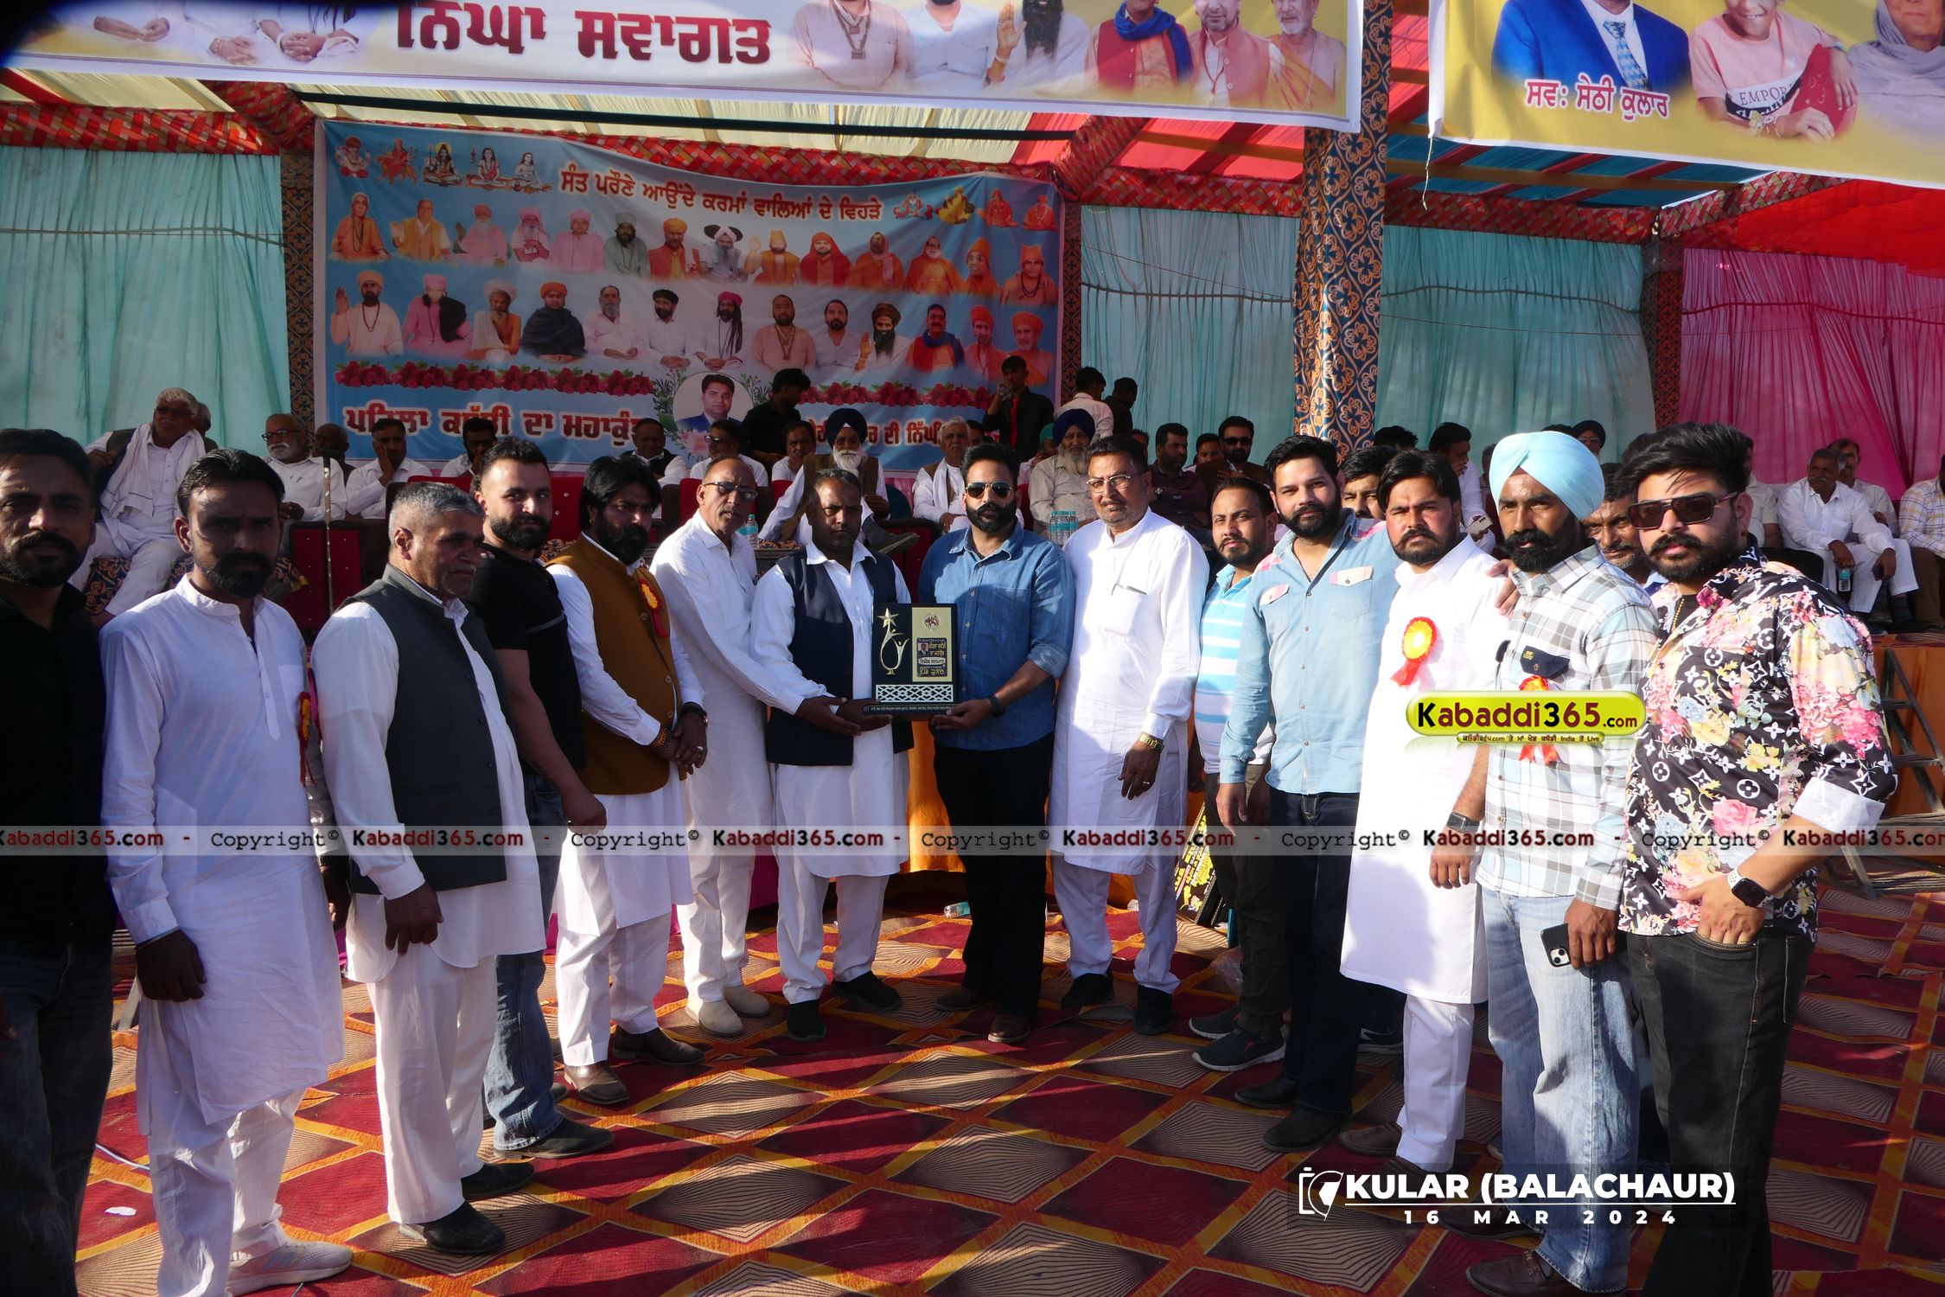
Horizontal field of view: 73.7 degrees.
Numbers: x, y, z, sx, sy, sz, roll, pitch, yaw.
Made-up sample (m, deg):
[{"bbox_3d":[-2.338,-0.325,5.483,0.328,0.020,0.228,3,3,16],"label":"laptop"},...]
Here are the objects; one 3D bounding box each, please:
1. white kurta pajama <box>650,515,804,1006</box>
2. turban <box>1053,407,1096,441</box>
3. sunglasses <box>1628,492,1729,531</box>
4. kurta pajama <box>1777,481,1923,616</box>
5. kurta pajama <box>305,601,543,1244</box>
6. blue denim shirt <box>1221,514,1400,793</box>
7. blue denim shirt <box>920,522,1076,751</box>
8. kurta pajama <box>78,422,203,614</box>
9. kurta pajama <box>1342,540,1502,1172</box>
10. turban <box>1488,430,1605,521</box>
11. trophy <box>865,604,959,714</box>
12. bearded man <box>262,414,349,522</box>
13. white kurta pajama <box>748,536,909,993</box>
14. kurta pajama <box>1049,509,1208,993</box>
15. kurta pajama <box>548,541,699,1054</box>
[{"bbox_3d":[-0.752,0.345,3.973,0.470,1.502,0.480,6,10,38],"label":"white kurta pajama"},{"bbox_3d":[0.569,-1.258,7.300,0.230,0.190,0.250,0,6,0],"label":"turban"},{"bbox_3d":[1.246,-0.245,2.270,0.130,0.052,0.145,-12,6,-40],"label":"sunglasses"},{"bbox_3d":[4.780,-0.566,7.100,0.580,0.770,0.700,-2,6,-14],"label":"kurta pajama"},{"bbox_3d":[-1.211,0.570,2.875,0.450,1.429,0.530,2,8,13],"label":"kurta pajama"},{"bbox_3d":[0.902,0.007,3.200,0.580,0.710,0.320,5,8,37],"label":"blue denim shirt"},{"bbox_3d":[0.073,-0.038,4.030,0.470,0.710,0.330,2,7,18],"label":"blue denim shirt"},{"bbox_3d":[-4.045,-0.640,6.350,0.600,0.940,0.700,-1,6,-9],"label":"kurta pajama"},{"bbox_3d":[1.074,0.493,3.071,0.420,1.500,0.500,-5,9,-32],"label":"kurta pajama"},{"bbox_3d":[1.144,-0.345,2.580,0.250,0.175,0.205,-6,9,-44],"label":"turban"},{"bbox_3d":[-0.178,0.029,3.750,0.265,0.320,0.070,0,6,2],"label":"trophy"},{"bbox_3d":[-3.345,-0.620,6.450,0.580,1.180,0.780,-1,6,-6],"label":"bearded man"},{"bbox_3d":[-0.429,0.379,3.954,0.520,1.411,0.430,-5,9,-33],"label":"white kurta pajama"},{"bbox_3d":[0.478,0.316,3.981,0.520,1.481,0.360,3,8,22],"label":"kurta pajama"},{"bbox_3d":[-0.958,0.450,3.594,0.380,1.419,0.490,4,9,27],"label":"kurta pajama"}]

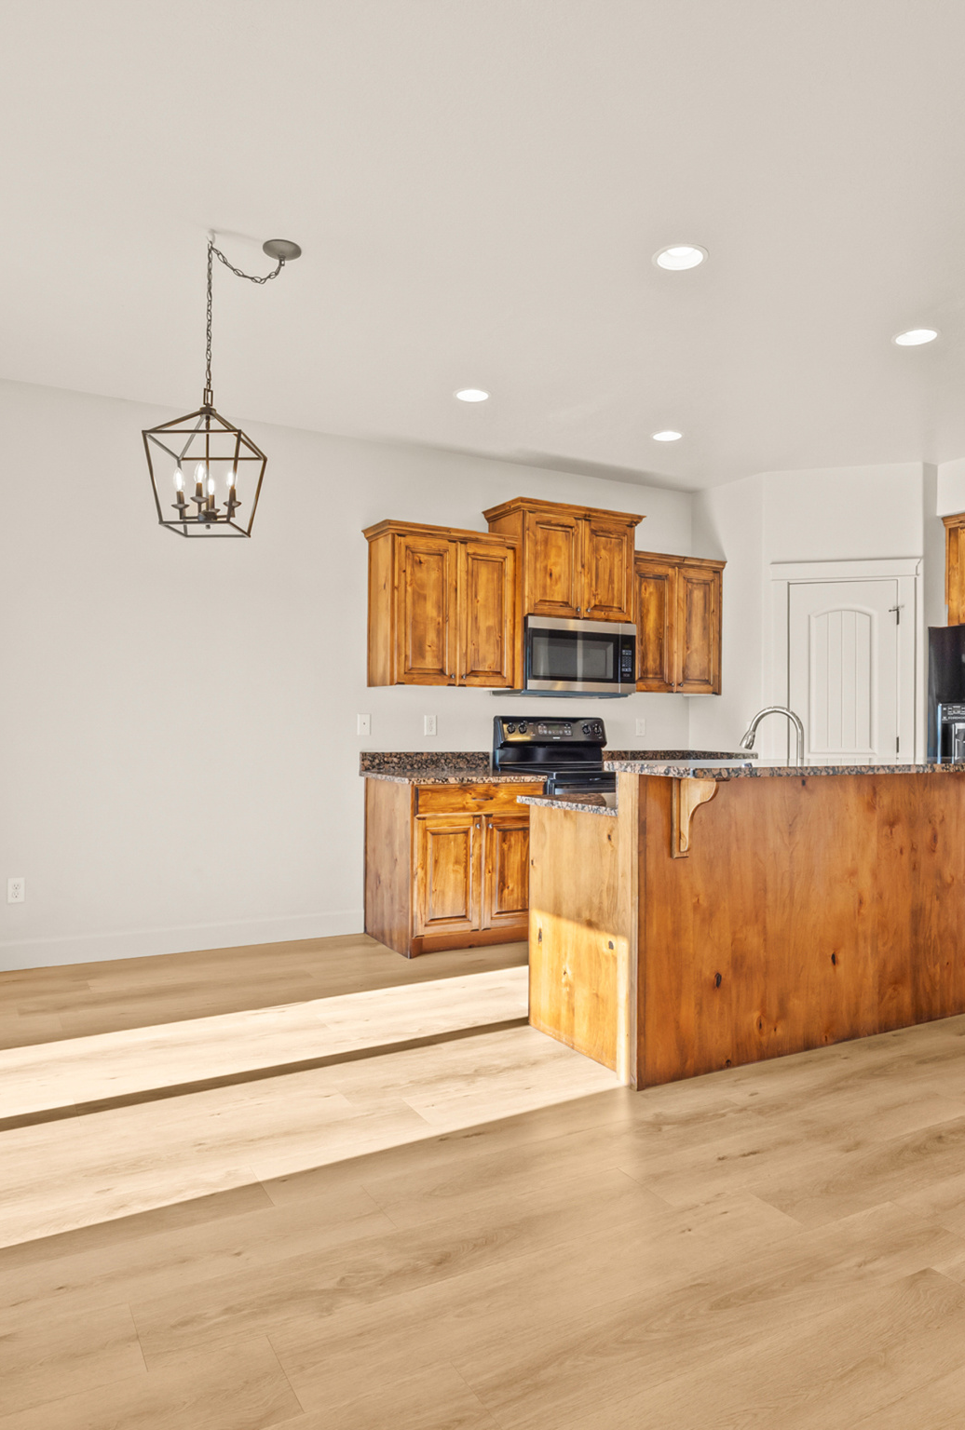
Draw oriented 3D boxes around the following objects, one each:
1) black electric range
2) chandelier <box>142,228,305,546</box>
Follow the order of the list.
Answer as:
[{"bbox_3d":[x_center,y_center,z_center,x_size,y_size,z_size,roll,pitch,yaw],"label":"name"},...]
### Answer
[{"bbox_3d":[0.552,0.620,5.161,0.775,1.206,0.729,1,-1,-29],"label":"black electric range"},{"bbox_3d":[-0.834,-1.093,2.899,0.435,0.987,0.352,0,0,0],"label":"chandelier"}]

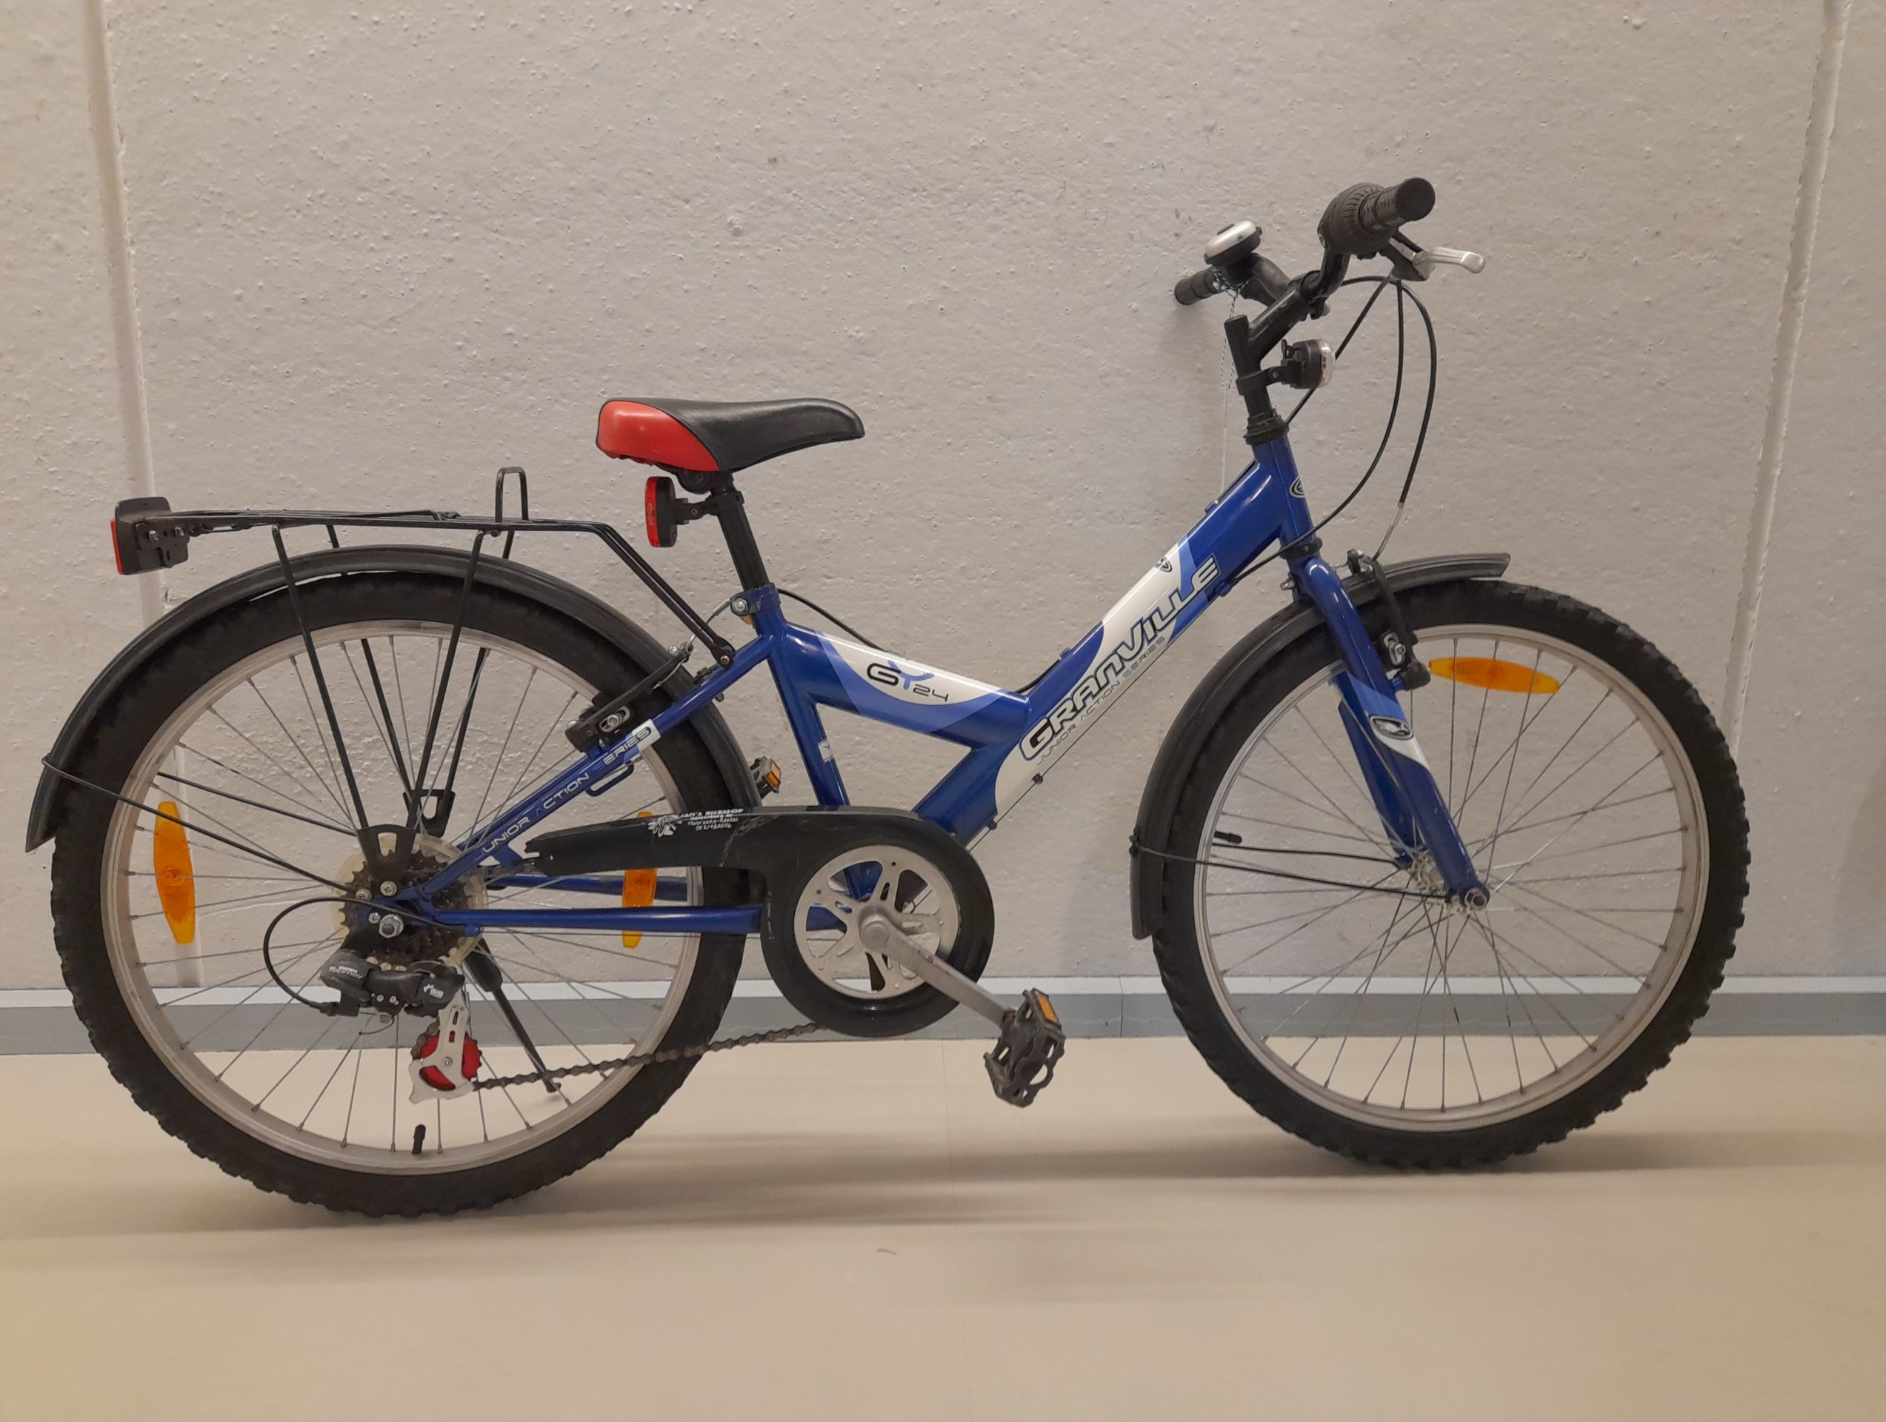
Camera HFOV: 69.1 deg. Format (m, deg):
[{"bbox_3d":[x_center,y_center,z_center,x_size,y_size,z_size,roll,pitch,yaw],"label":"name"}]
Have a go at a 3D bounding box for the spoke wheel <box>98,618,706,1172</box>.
[{"bbox_3d":[-0.484,0.175,1.254,0.525,0.525,0.075,0,9,-7],"label":"spoke wheel"}]

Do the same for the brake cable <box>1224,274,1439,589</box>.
[{"bbox_3d":[0.370,-0.263,1.250,0.215,0.310,0.220,0,9,-7],"label":"brake cable"}]

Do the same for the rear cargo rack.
[{"bbox_3d":[-0.445,-0.130,1.208,0.515,0.175,0.135,0,9,-7],"label":"rear cargo rack"}]

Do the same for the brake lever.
[{"bbox_3d":[0.385,-0.354,1.059,0.058,0.045,0.125,0,9,-7],"label":"brake lever"}]

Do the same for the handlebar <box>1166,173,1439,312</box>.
[{"bbox_3d":[0.316,-0.409,1.251,0.090,0.080,0.590,0,9,-7],"label":"handlebar"}]

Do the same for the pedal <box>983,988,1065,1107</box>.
[{"bbox_3d":[0.071,0.295,1.205,0.032,0.082,0.095,34,4,-11],"label":"pedal"}]

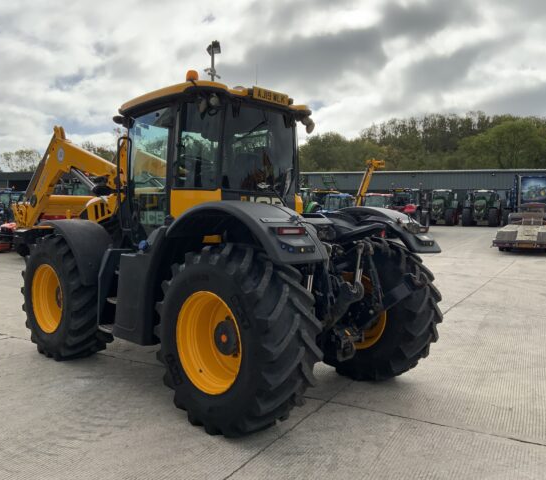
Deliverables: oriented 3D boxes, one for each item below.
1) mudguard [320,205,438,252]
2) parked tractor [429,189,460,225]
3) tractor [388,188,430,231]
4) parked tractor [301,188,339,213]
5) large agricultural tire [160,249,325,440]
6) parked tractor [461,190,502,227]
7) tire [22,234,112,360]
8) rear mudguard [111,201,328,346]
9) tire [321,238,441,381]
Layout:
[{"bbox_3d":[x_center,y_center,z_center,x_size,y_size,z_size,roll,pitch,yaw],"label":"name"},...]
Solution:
[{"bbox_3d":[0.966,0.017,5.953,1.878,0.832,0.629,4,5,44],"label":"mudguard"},{"bbox_3d":[14.925,-2.801,47.399,2.600,3.050,4.900,2,4,26],"label":"parked tractor"},{"bbox_3d":[10.910,-2.530,43.399,2.600,3.050,4.800,1,4,12],"label":"tractor"},{"bbox_3d":[3.719,-2.398,41.900,2.500,3.000,4.600,2,4,23],"label":"parked tractor"},{"bbox_3d":[-0.335,0.824,4.567,1.539,1.539,0.599,4,5,44],"label":"large agricultural tire"},{"bbox_3d":[17.776,-2.670,45.399,2.650,3.050,5.000,2,4,27],"label":"parked tractor"},{"bbox_3d":[-2.586,0.707,6.715,1.493,1.493,0.542,4,5,44],"label":"tire"},{"bbox_3d":[-0.598,0.357,4.835,2.456,1.421,0.629,4,5,44],"label":"rear mudguard"},{"bbox_3d":[1.042,0.730,5.968,1.539,1.539,0.599,4,5,44],"label":"tire"}]

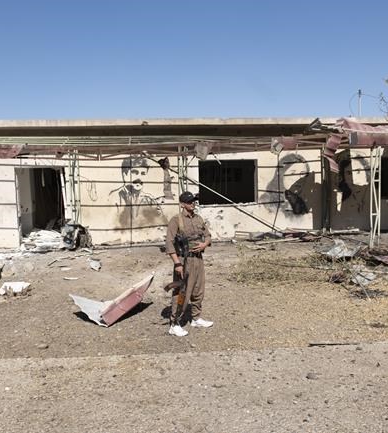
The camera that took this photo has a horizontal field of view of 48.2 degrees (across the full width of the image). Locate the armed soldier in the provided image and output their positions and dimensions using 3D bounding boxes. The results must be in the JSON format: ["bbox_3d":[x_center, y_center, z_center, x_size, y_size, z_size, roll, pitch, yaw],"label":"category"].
[{"bbox_3d":[-0.063,0.573,5.429,0.540,1.760,0.450,-3,6,-30],"label":"armed soldier"}]

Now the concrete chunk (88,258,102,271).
[{"bbox_3d":[-2.078,1.056,9.134,0.270,0.210,0.220,-1,5,0],"label":"concrete chunk"}]

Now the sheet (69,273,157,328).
[{"bbox_3d":[-1.172,1.150,6.208,0.760,0.500,1.020,3,6,34],"label":"sheet"}]

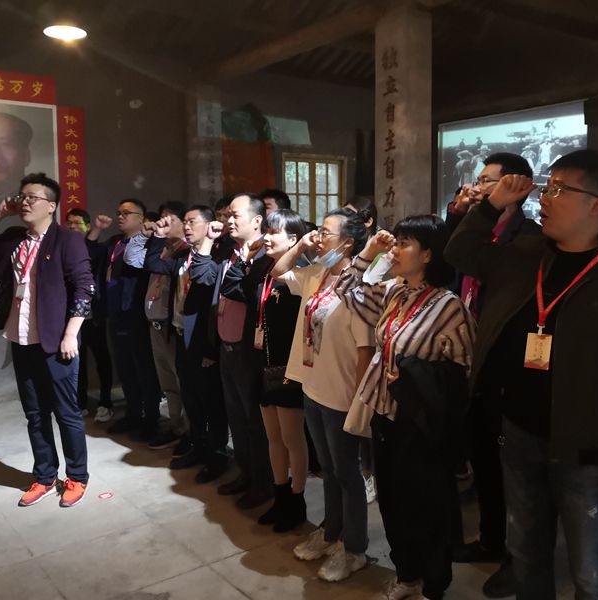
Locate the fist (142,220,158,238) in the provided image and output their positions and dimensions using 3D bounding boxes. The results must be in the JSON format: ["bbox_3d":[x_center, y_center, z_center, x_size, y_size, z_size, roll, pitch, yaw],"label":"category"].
[{"bbox_3d":[-1.042,-0.491,4.350,0.100,0.110,0.100,4,6,40],"label":"fist"}]

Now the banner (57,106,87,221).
[{"bbox_3d":[-2.182,-1.158,6.064,0.265,1.386,0.020,-4,6,-37],"label":"banner"}]

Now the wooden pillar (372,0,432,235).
[{"bbox_3d":[0.770,-0.579,4.669,0.300,3.200,0.300,-4,6,-37],"label":"wooden pillar"}]

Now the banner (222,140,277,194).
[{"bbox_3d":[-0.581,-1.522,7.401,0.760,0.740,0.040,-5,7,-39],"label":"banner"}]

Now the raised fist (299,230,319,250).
[{"bbox_3d":[0.048,-0.264,2.720,0.090,0.085,0.082,-5,7,-39],"label":"raised fist"}]

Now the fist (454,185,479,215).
[{"bbox_3d":[0.698,-0.419,2.600,0.100,0.115,0.100,-3,5,-28],"label":"fist"}]

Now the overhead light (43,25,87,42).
[{"bbox_3d":[-1.758,-2.025,4.696,0.307,0.130,0.307,-5,7,-39],"label":"overhead light"}]

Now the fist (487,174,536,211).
[{"bbox_3d":[0.599,-0.303,1.750,0.115,0.100,0.095,-5,7,-39],"label":"fist"}]

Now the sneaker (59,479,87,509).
[{"bbox_3d":[-1.308,1.090,3.621,0.102,0.105,0.285,-1,6,-1],"label":"sneaker"}]

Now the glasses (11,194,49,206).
[{"bbox_3d":[-1.476,-0.548,3.450,0.142,0.050,0.140,1,6,19],"label":"glasses"}]

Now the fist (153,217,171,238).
[{"bbox_3d":[-0.847,-0.450,3.870,0.100,0.115,0.100,4,6,40],"label":"fist"}]

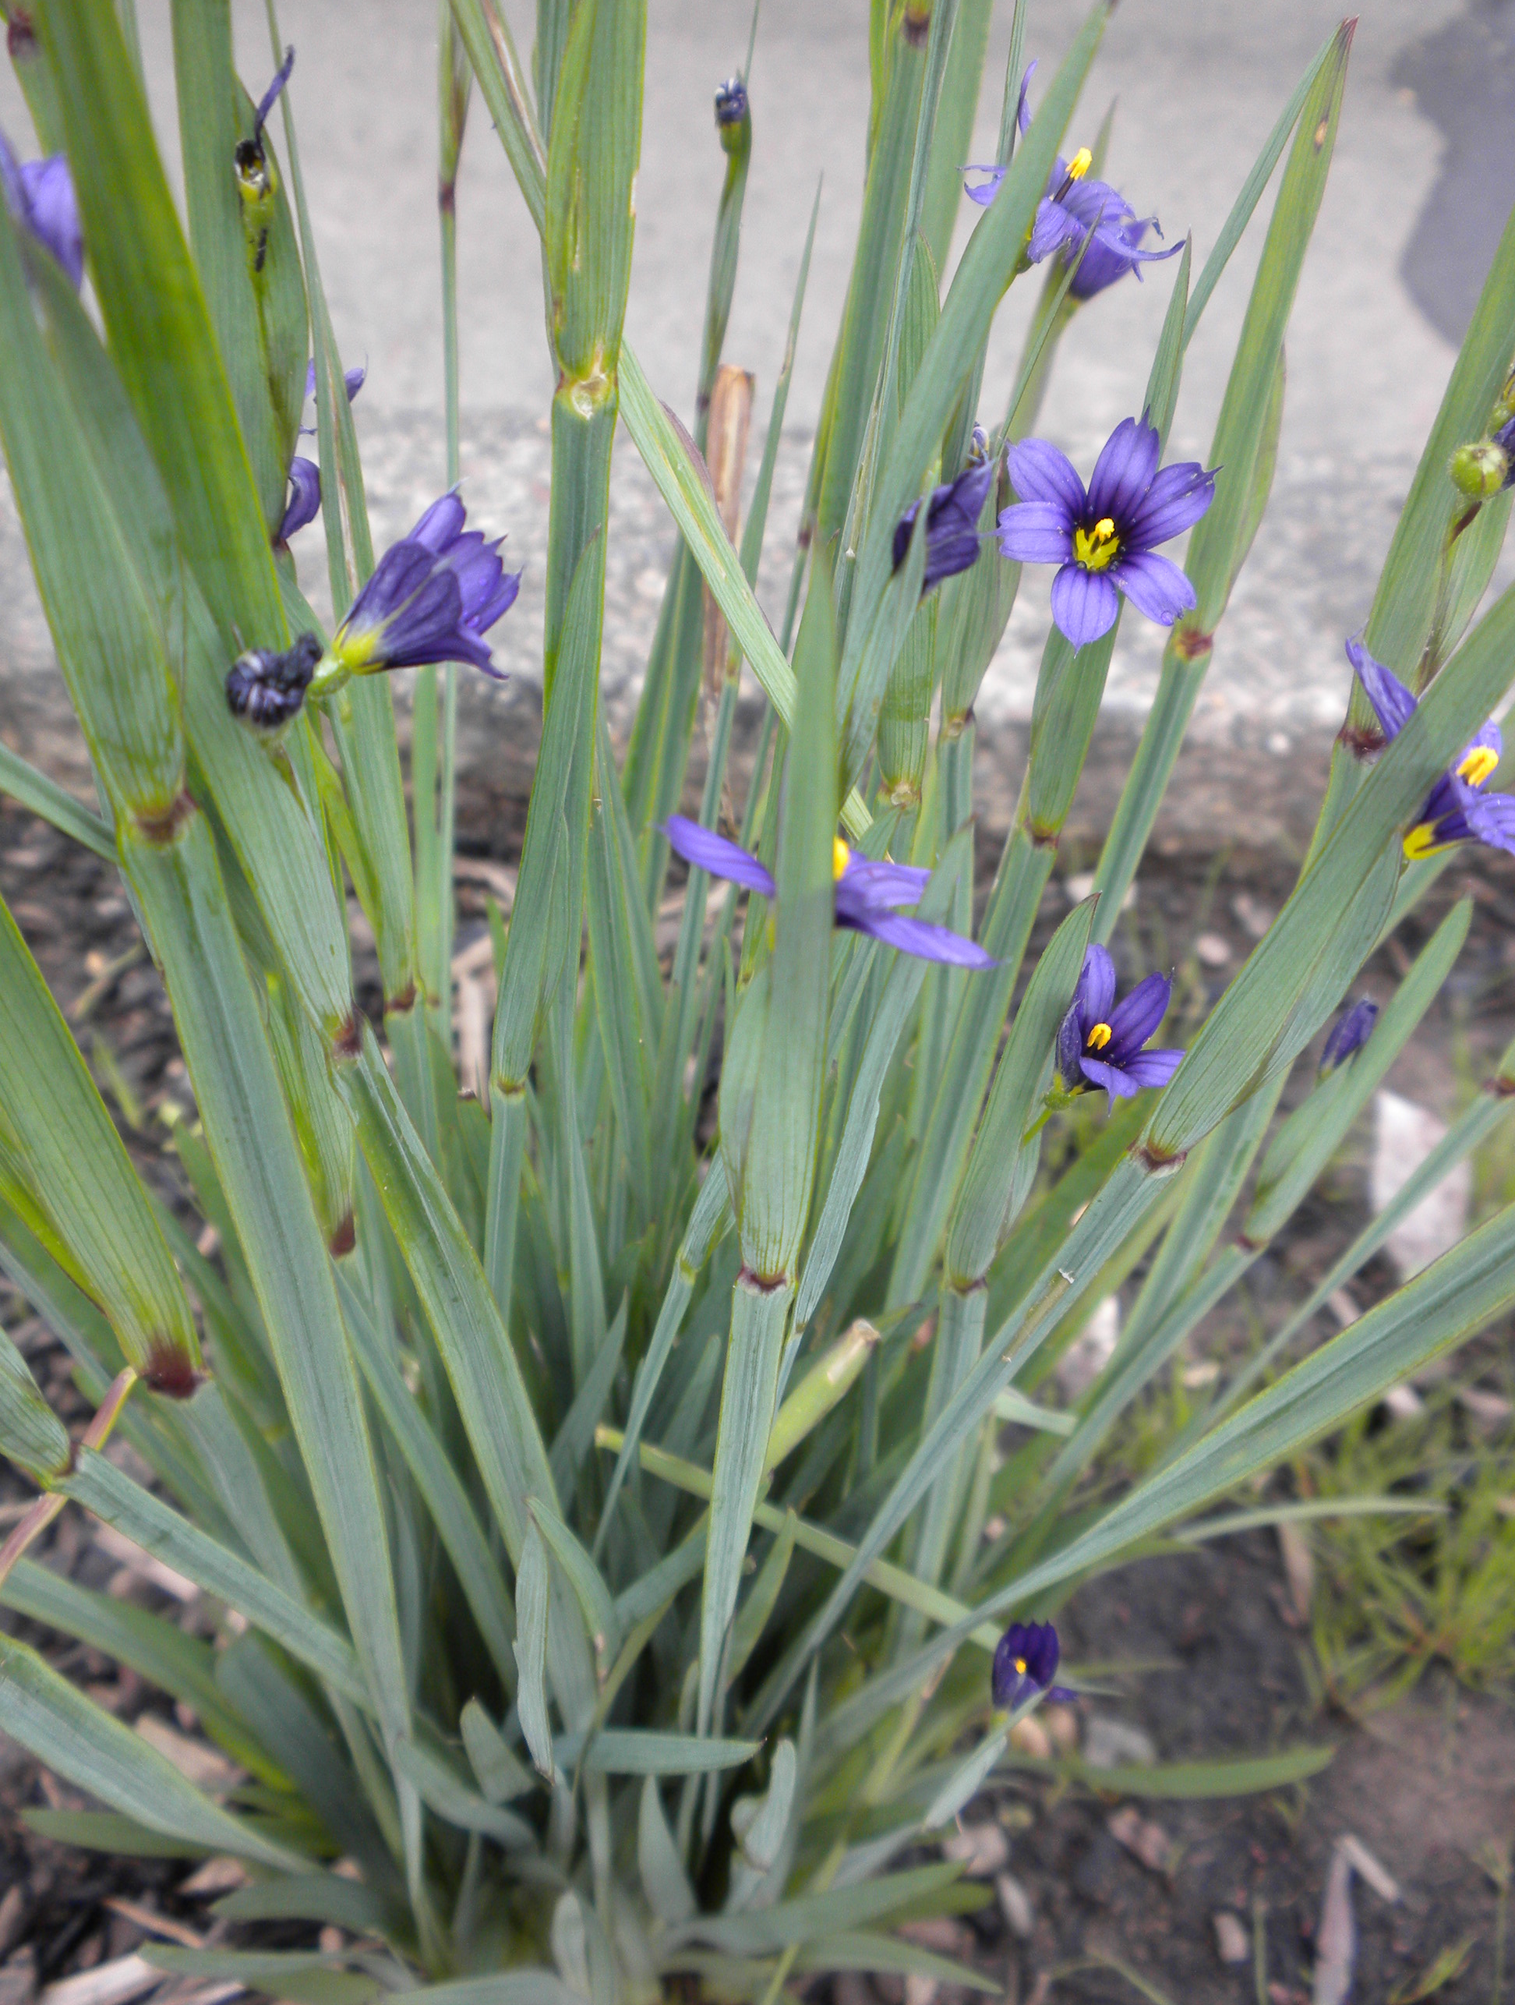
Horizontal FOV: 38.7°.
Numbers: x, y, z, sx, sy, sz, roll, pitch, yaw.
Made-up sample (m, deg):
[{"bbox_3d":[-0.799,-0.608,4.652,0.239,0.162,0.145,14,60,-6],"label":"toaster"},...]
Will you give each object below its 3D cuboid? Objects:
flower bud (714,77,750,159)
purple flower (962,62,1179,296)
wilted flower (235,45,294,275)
[{"bbox_3d":[-0.003,-0.111,0.270,0.004,0.009,0.004,3,21,-1],"label":"flower bud"},{"bbox_3d":[0.034,-0.092,0.240,0.020,0.017,0.019,11,27,-11],"label":"purple flower"},{"bbox_3d":[-0.051,-0.087,0.225,0.006,0.022,0.006,4,17,-1],"label":"wilted flower"}]

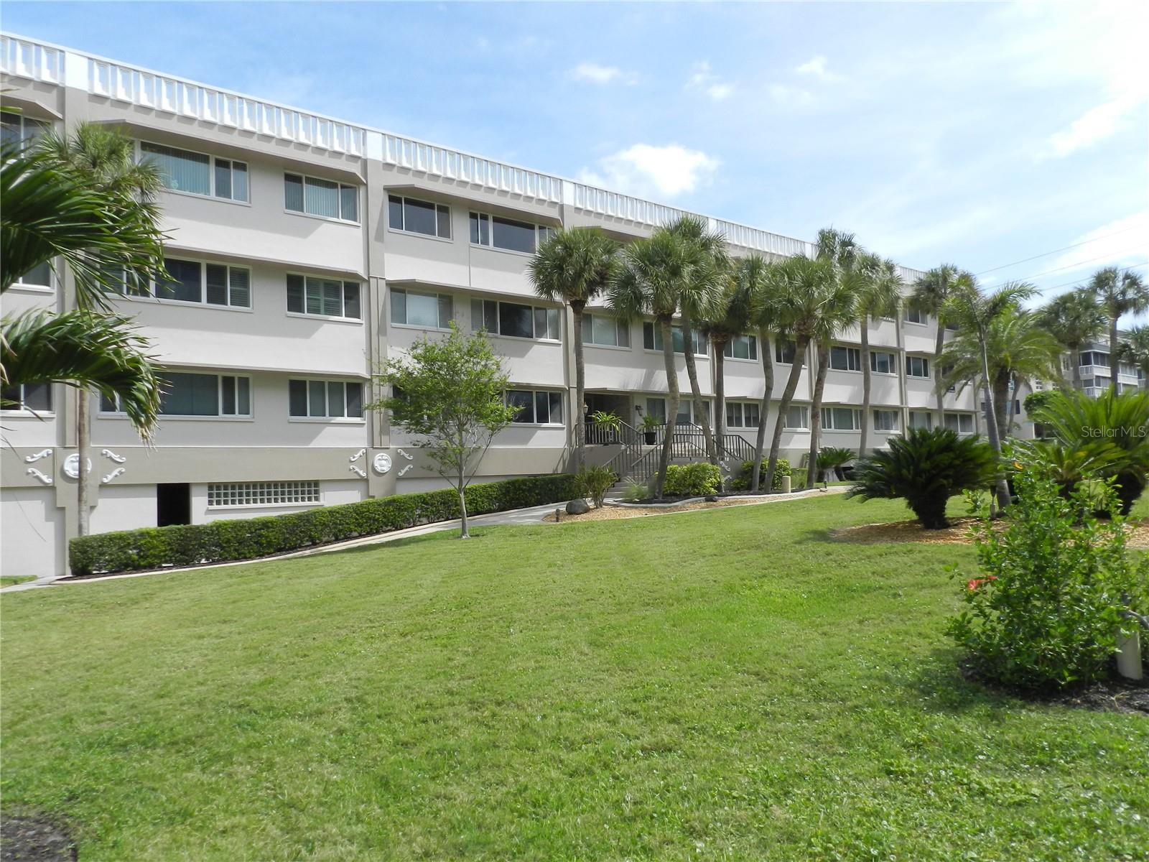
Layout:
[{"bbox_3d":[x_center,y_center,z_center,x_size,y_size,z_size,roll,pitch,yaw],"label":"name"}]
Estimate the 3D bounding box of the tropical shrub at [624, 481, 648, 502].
[{"bbox_3d":[1.802,1.802,24.500,0.769,0.610,0.730,-2,-3,4],"label":"tropical shrub"}]

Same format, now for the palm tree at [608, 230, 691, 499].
[{"bbox_3d":[2.345,-2.027,25.500,2.673,8.276,2.593,-2,-3,5],"label":"palm tree"}]

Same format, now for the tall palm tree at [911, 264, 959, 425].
[{"bbox_3d":[19.421,-3.713,43.785,2.900,10.294,2.900,-2,-4,0],"label":"tall palm tree"}]

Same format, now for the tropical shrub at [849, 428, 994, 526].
[{"bbox_3d":[5.240,0.710,12.500,2.272,1.514,2.158,-3,-4,23],"label":"tropical shrub"}]

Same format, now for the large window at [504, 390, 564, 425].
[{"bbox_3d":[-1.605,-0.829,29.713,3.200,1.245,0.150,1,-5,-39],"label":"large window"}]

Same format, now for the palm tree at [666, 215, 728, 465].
[{"bbox_3d":[4.010,-2.857,29.540,3.004,9.867,2.800,-2,-4,0],"label":"palm tree"}]

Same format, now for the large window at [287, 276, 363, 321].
[{"bbox_3d":[-7.423,-3.988,24.728,2.298,1.175,0.150,1,-5,-39],"label":"large window"}]

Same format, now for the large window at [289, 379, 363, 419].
[{"bbox_3d":[-7.302,-0.921,24.532,2.289,1.135,0.150,1,-5,-39],"label":"large window"}]

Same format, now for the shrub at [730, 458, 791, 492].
[{"bbox_3d":[6.555,1.562,29.345,2.159,1.190,1.500,-2,-4,0],"label":"shrub"}]

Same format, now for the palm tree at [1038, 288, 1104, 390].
[{"bbox_3d":[24.863,-2.971,41.218,3.200,8.381,3.200,-2,-4,0],"label":"palm tree"}]

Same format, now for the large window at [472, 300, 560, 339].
[{"bbox_3d":[-2.015,-3.931,29.476,3.872,1.200,0.140,1,-4,-39],"label":"large window"}]

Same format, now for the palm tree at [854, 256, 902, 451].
[{"bbox_3d":[13.947,-3.227,38.255,2.786,10.043,2.750,-2,-4,0],"label":"palm tree"}]

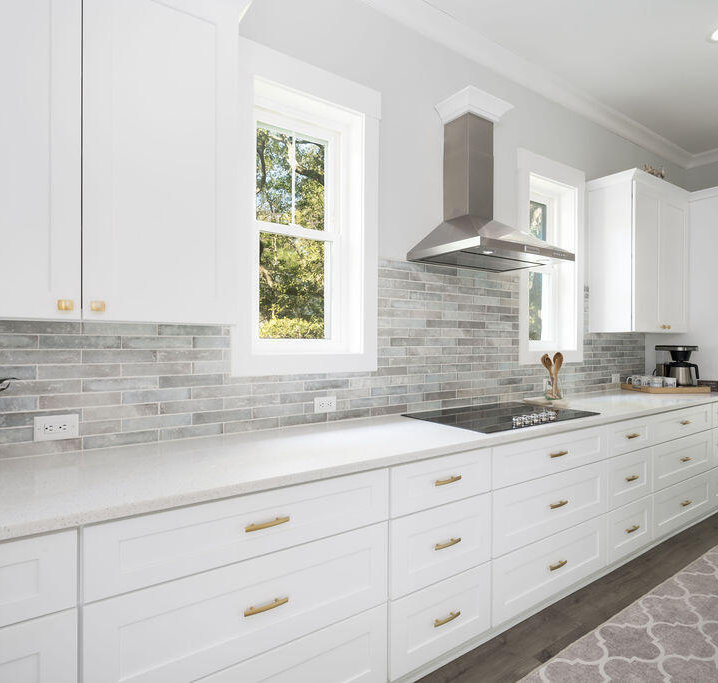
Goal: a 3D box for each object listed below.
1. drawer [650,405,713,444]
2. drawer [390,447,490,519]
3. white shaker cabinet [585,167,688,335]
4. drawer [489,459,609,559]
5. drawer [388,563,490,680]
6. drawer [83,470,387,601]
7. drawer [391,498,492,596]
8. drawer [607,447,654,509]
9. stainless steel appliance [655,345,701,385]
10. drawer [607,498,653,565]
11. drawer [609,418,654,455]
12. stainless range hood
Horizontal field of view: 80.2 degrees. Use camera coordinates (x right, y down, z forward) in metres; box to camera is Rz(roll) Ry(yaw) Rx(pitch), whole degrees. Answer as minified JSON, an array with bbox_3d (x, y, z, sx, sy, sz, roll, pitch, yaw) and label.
[{"bbox_3d":[1.986,0.527,2.920,0.928,0.181,0.430,0,0,-33],"label":"drawer"},{"bbox_3d":[0.212,0.524,1.778,0.504,0.181,0.430,0,0,-33],"label":"drawer"},{"bbox_3d":[2.241,-0.650,3.393,0.920,1.165,0.331,0,0,-33],"label":"white shaker cabinet"},{"bbox_3d":[0.807,0.769,2.249,0.919,0.290,0.550,0,0,-33],"label":"drawer"},{"bbox_3d":[0.194,1.057,1.857,0.536,0.287,0.550,0,0,-33],"label":"drawer"},{"bbox_3d":[-0.380,0.523,1.397,0.875,0.181,0.430,0,0,-33],"label":"drawer"},{"bbox_3d":[0.194,0.769,1.857,0.536,0.290,0.550,0,0,-33],"label":"drawer"},{"bbox_3d":[1.417,0.769,2.621,0.510,0.290,0.520,0,0,-33],"label":"drawer"},{"bbox_3d":[2.555,0.205,3.430,0.300,0.355,0.190,0,0,11],"label":"stainless steel appliance"},{"bbox_3d":[1.409,1.057,2.634,0.510,0.287,0.550,0,0,-33],"label":"drawer"},{"bbox_3d":[1.417,0.536,2.621,0.510,0.176,0.520,0,0,-33],"label":"drawer"},{"bbox_3d":[0.718,-0.835,2.308,0.747,0.810,0.506,0,0,-33],"label":"stainless range hood"}]

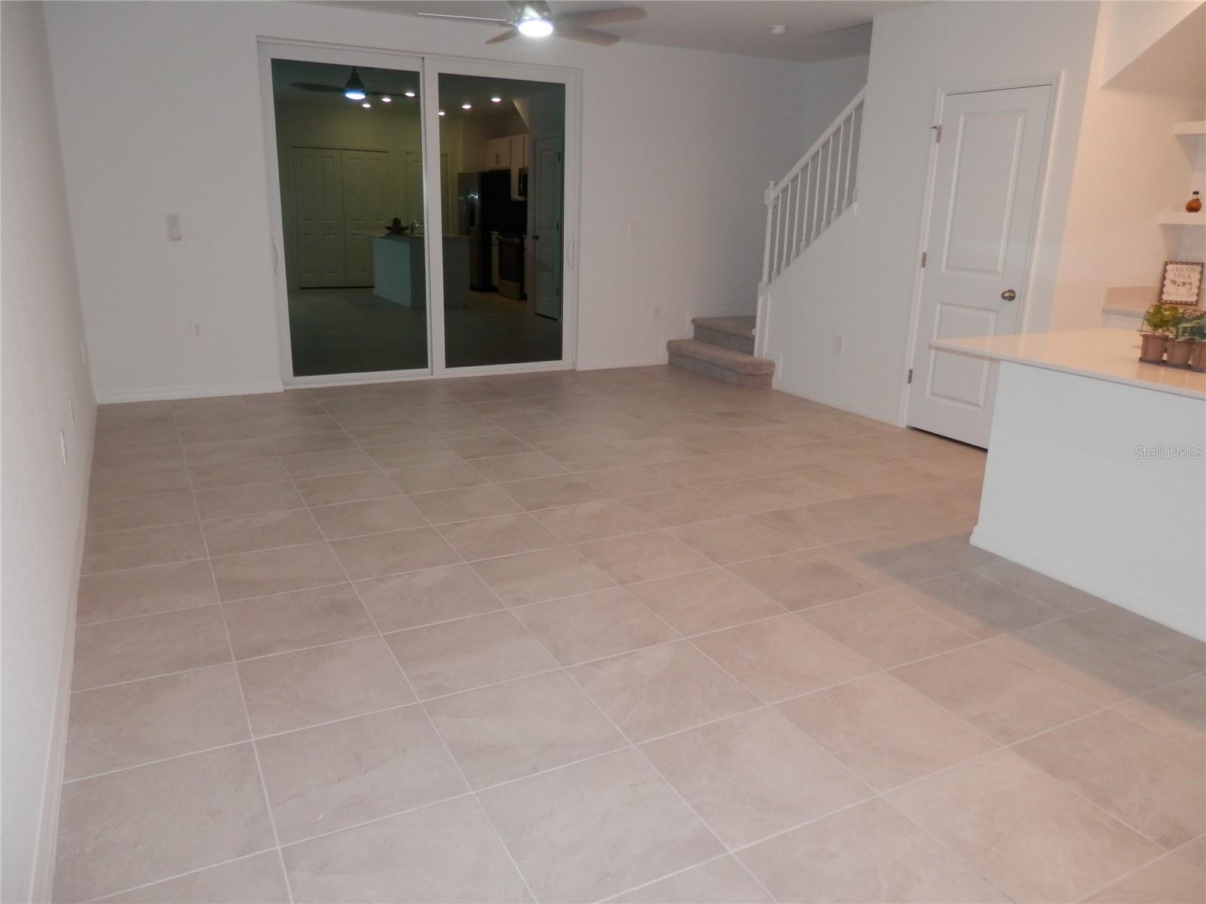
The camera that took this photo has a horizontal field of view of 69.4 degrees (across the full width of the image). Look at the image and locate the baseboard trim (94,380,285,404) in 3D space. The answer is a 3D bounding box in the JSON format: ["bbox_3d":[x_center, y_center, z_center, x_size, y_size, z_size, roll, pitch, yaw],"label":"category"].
[{"bbox_3d":[-2.875,-0.425,6.122,1.193,0.083,0.015,-7,18,-27],"label":"baseboard trim"}]

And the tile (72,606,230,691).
[{"bbox_3d":[-1.442,0.626,2.789,0.434,0.012,0.448,-7,18,-27],"label":"tile"}]

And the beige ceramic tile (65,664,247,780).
[{"bbox_3d":[-1.241,0.740,2.414,0.452,0.010,0.452,-7,18,-27],"label":"beige ceramic tile"}]

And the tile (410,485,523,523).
[{"bbox_3d":[-0.657,0.252,4.173,0.453,0.010,0.447,-7,18,-27],"label":"tile"}]

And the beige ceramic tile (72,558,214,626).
[{"bbox_3d":[-1.653,0.510,3.169,0.434,0.012,0.448,-7,18,-27],"label":"beige ceramic tile"}]

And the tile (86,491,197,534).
[{"bbox_3d":[-2.071,0.278,3.932,0.440,0.010,0.447,-7,18,-27],"label":"tile"}]

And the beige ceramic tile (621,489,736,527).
[{"bbox_3d":[0.360,0.271,4.195,0.449,0.010,0.449,-7,18,-27],"label":"beige ceramic tile"}]

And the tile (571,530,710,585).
[{"bbox_3d":[0.157,0.440,3.629,0.452,0.010,0.452,-7,18,-27],"label":"tile"}]

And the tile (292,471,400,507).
[{"bbox_3d":[-1.272,0.186,4.346,0.449,0.010,0.449,-7,18,-27],"label":"tile"}]

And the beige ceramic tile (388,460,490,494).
[{"bbox_3d":[-0.869,0.138,4.552,0.449,0.010,0.449,-7,18,-27],"label":"beige ceramic tile"}]

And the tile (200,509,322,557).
[{"bbox_3d":[-1.463,0.348,3.756,0.449,0.010,0.449,-7,18,-27],"label":"tile"}]

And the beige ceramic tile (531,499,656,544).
[{"bbox_3d":[-0.044,0.321,4.001,0.453,0.010,0.447,-7,18,-27],"label":"beige ceramic tile"}]

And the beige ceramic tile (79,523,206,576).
[{"bbox_3d":[-1.877,0.394,3.572,0.452,0.010,0.452,-7,18,-27],"label":"beige ceramic tile"}]

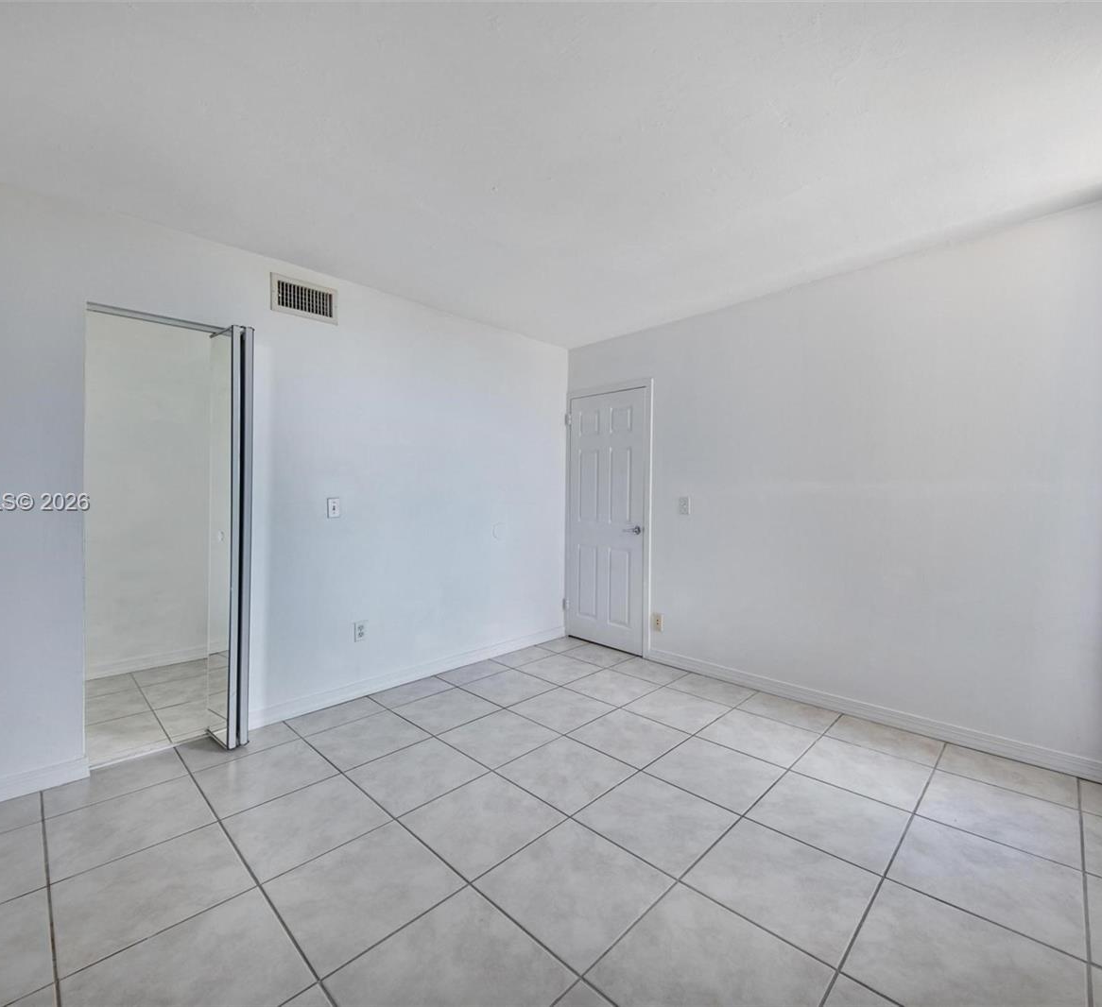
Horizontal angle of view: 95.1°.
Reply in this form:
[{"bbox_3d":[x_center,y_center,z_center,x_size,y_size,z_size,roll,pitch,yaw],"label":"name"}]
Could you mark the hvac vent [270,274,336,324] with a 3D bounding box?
[{"bbox_3d":[-1.336,-1.111,2.750,0.025,0.199,0.350,0,0,44],"label":"hvac vent"}]

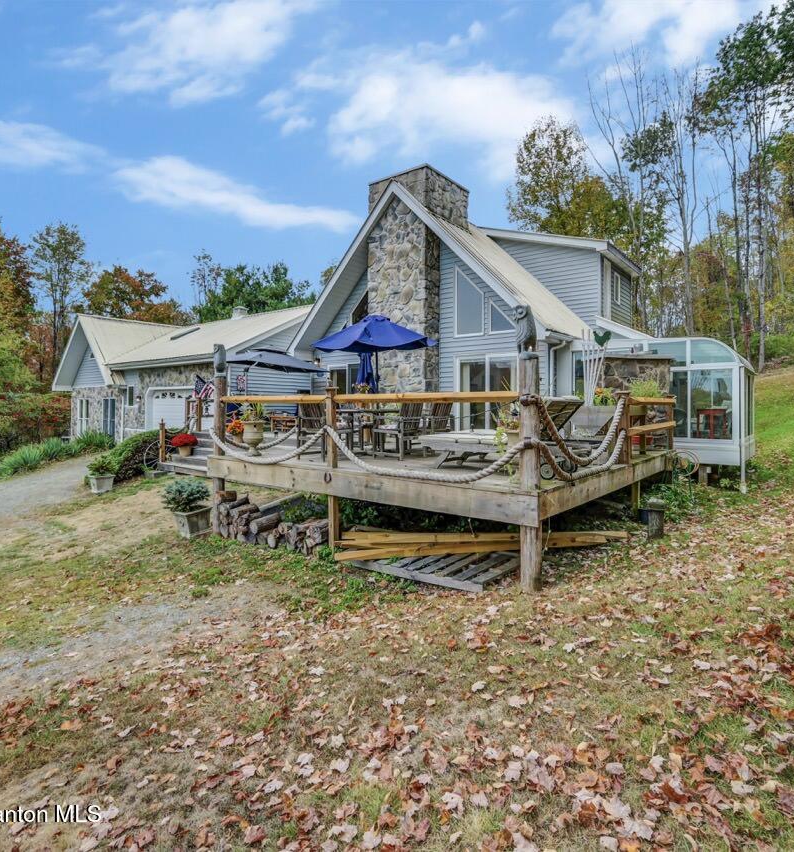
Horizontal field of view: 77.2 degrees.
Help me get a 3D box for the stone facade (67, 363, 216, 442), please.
[{"bbox_3d":[-10.379,-0.752,19.788,11.446,2.910,0.776,1,2,38],"label":"stone facade"}]

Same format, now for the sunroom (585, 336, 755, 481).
[{"bbox_3d":[6.615,-0.567,12.271,3.298,2.716,3.686,1,2,38],"label":"sunroom"}]

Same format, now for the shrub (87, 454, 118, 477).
[{"bbox_3d":[-6.488,0.881,10.961,0.611,0.524,0.611,-1,2,-31],"label":"shrub"}]

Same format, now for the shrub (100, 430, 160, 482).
[{"bbox_3d":[-7.268,0.872,13.774,1.746,1.164,1.843,-1,2,-28],"label":"shrub"}]

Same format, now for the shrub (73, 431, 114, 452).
[{"bbox_3d":[-11.221,0.571,18.333,1.406,0.825,1.212,1,2,38],"label":"shrub"}]

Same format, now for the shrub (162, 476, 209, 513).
[{"bbox_3d":[-3.468,1.126,8.177,0.737,0.621,0.737,-1,2,-23],"label":"shrub"}]

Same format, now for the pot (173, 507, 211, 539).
[{"bbox_3d":[-3.361,1.570,8.177,0.485,0.398,0.466,1,2,38],"label":"pot"}]

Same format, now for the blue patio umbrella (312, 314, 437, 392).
[{"bbox_3d":[-0.381,-0.789,9.021,2.231,2.425,2.231,0,2,-2],"label":"blue patio umbrella"}]

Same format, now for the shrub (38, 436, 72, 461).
[{"bbox_3d":[-11.019,0.724,16.005,0.970,0.795,0.970,-1,2,-35],"label":"shrub"}]

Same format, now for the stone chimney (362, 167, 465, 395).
[{"bbox_3d":[0.640,-3.170,14.050,1.930,6.900,2.050,2,3,39],"label":"stone chimney"}]

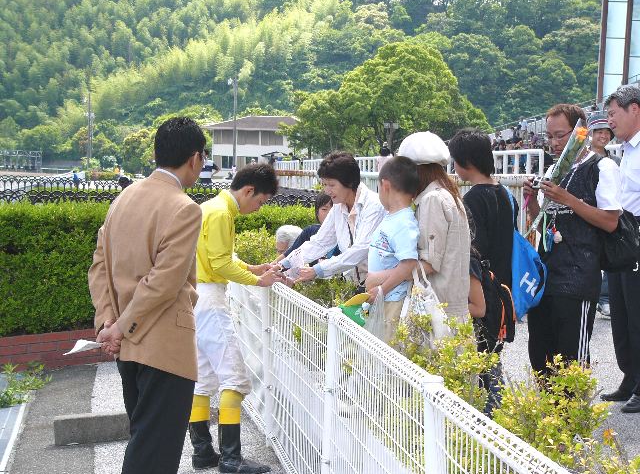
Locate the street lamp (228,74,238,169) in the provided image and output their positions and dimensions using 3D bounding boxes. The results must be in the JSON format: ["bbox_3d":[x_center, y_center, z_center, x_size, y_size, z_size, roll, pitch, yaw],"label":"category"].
[{"bbox_3d":[-6.561,-8.306,115.000,0.750,7.900,0.400,1,3,-6],"label":"street lamp"}]

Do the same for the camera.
[{"bbox_3d":[1.062,-0.261,7.400,0.035,0.058,0.090,-20,15,-37],"label":"camera"}]

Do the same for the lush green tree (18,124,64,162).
[{"bbox_3d":[-44.087,-14.643,240.000,7.400,6.400,7.000,1,3,0],"label":"lush green tree"}]

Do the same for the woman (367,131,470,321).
[{"bbox_3d":[0.474,0.294,7.430,0.500,1.620,0.480,2,3,25],"label":"woman"}]

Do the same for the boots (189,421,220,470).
[{"bbox_3d":[-0.556,1.089,7.920,0.280,0.255,0.110,0,3,-27],"label":"boots"}]

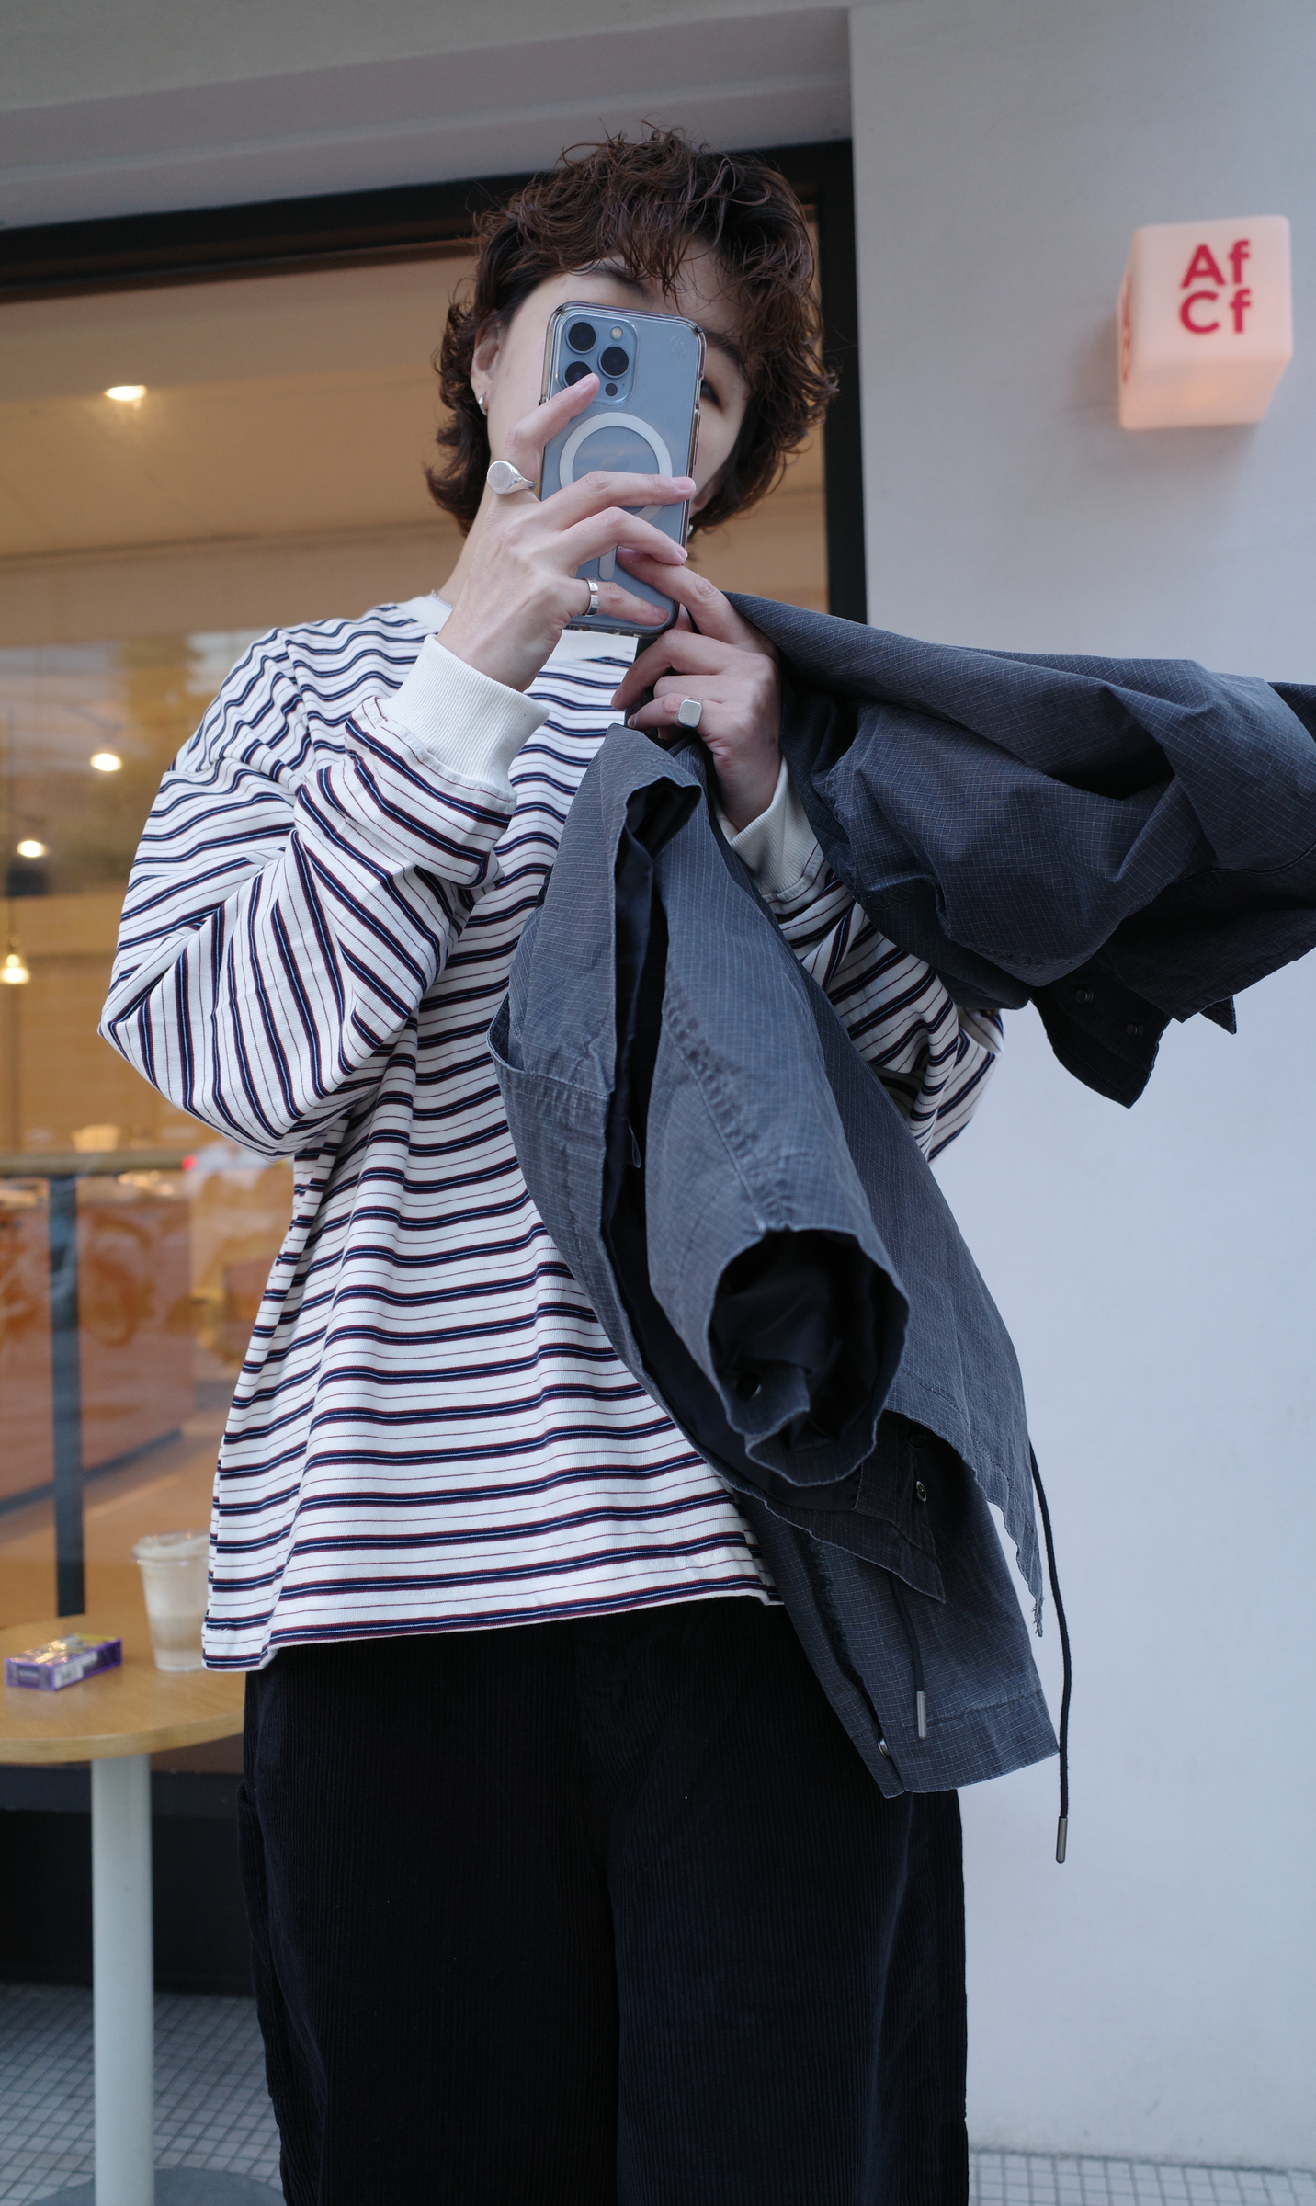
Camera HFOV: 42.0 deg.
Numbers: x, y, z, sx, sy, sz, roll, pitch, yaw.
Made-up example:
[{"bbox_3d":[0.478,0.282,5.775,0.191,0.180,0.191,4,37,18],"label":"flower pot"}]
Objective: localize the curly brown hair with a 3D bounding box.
[{"bbox_3d":[-0.015,-0.466,1.030,0.240,0.235,0.250,16,-1,-19],"label":"curly brown hair"}]

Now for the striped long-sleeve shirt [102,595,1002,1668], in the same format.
[{"bbox_3d":[-0.055,0.013,1.050,0.550,0.665,0.360,-1,-1,-16],"label":"striped long-sleeve shirt"}]

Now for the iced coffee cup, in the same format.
[{"bbox_3d":[-0.450,0.475,1.645,0.097,0.120,0.097,-1,-1,-16],"label":"iced coffee cup"}]

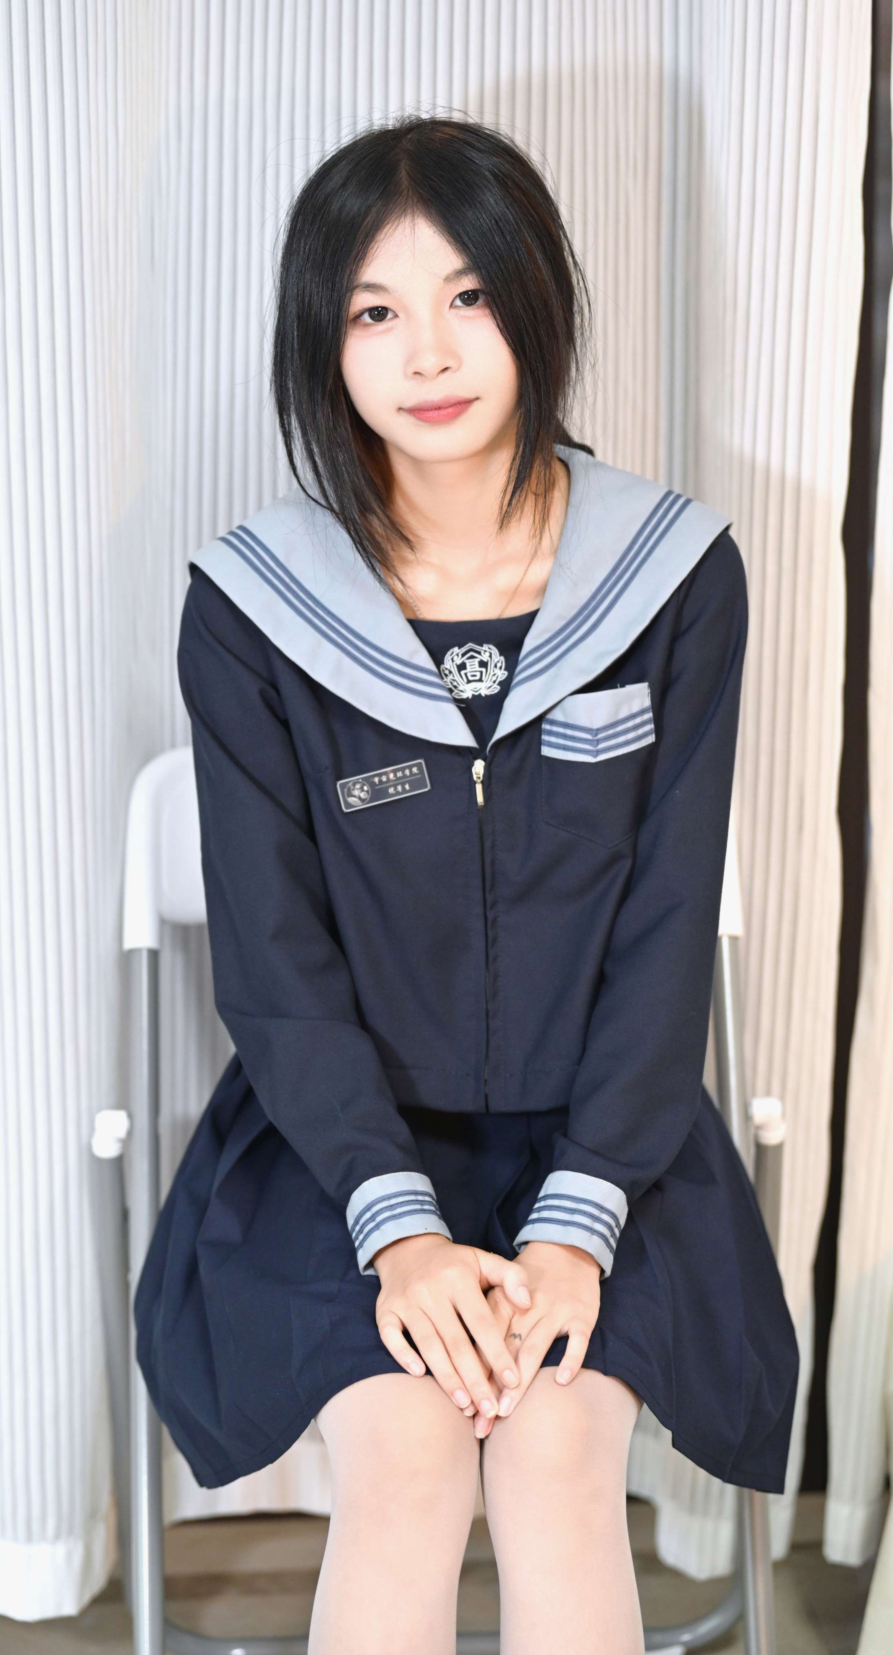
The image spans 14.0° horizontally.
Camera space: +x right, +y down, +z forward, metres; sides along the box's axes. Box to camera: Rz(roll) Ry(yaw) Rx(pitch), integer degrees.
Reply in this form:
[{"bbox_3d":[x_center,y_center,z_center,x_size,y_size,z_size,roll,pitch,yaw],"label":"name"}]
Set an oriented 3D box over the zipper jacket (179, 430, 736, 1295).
[{"bbox_3d":[0.011,0.008,2.430,0.390,0.475,0.400,-1,14,-5],"label":"zipper jacket"}]

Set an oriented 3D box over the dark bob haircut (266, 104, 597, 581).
[{"bbox_3d":[-0.010,-0.335,2.490,0.220,0.305,0.240,-5,11,1],"label":"dark bob haircut"}]

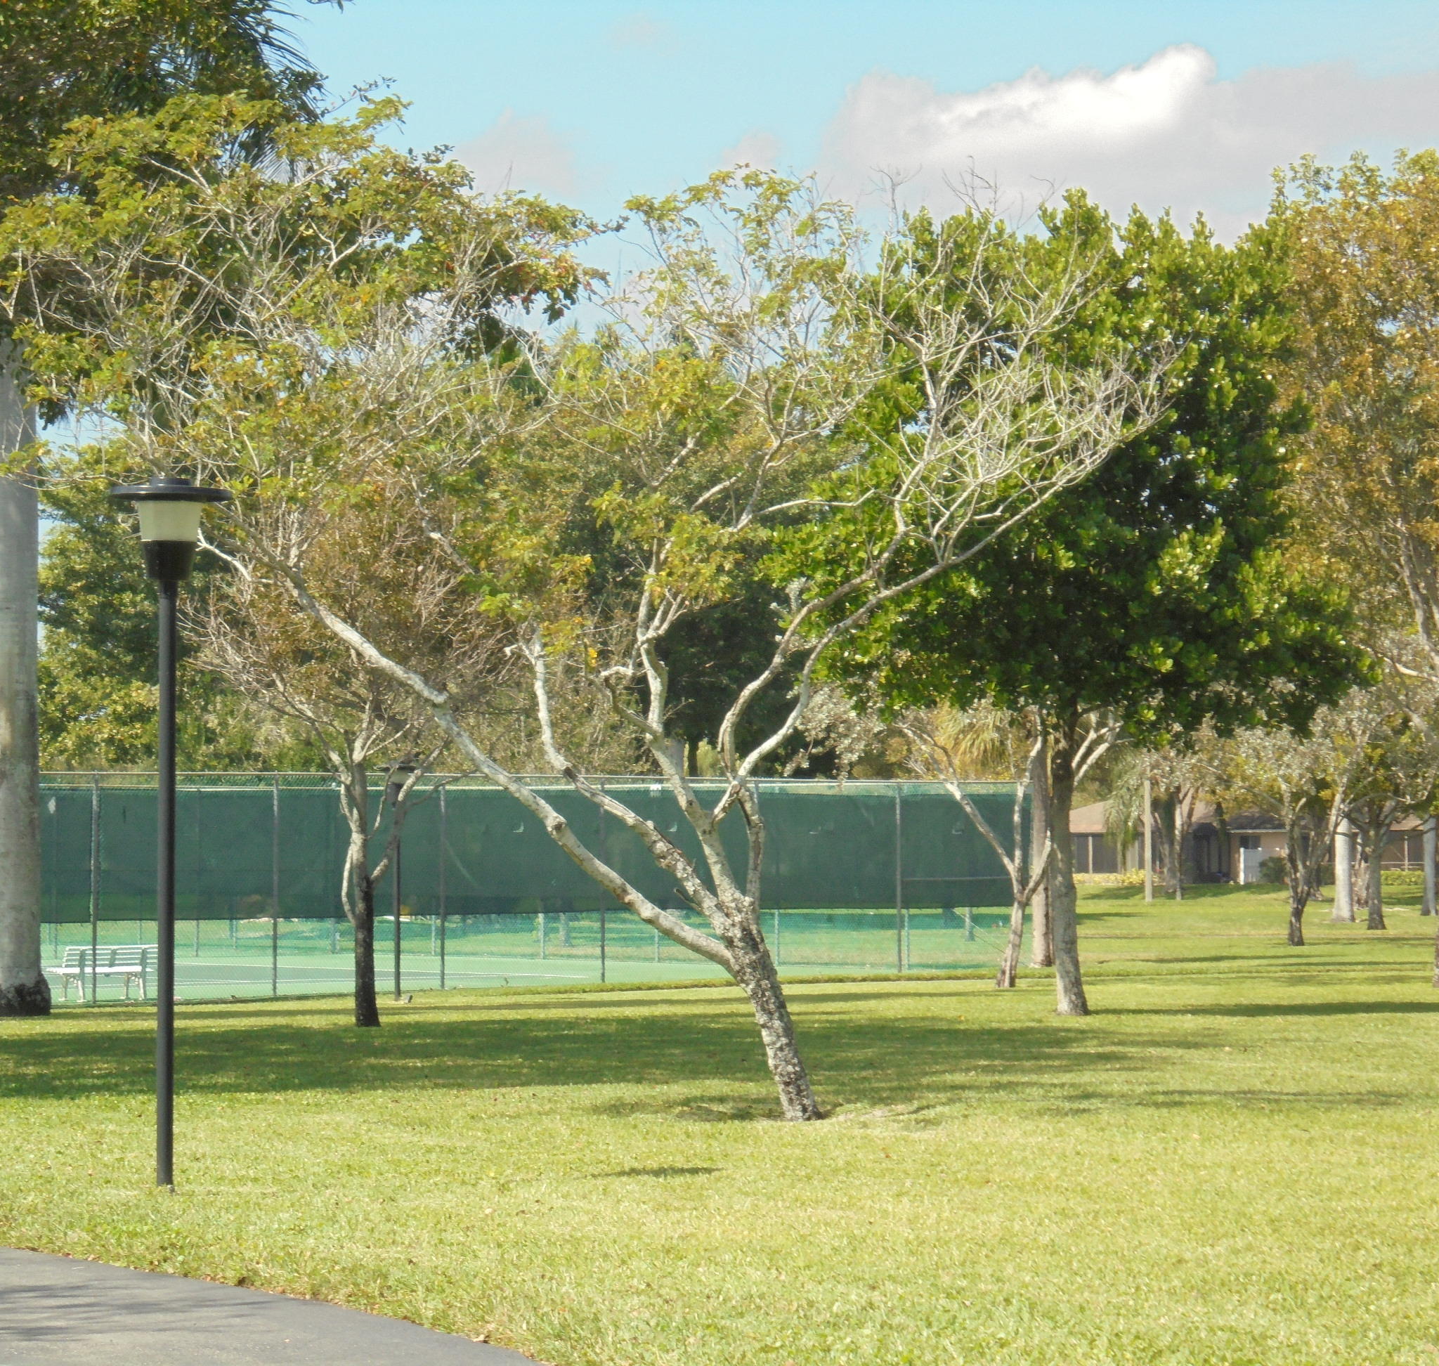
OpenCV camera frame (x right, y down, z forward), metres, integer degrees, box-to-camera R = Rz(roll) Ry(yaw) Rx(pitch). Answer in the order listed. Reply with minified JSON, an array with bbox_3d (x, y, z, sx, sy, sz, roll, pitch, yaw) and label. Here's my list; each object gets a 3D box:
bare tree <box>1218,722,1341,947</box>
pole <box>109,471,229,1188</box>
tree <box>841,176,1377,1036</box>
[{"bbox_3d":[10.542,2.850,93.000,2.328,4.228,2.300,0,-2,0],"label":"bare tree"},{"bbox_3d":[-2.732,0.743,24.600,0.587,3.546,0.587,0,-2,0],"label":"pole"},{"bbox_3d":[4.291,-0.894,56.500,6.128,9.347,5.900,0,-2,0],"label":"tree"}]

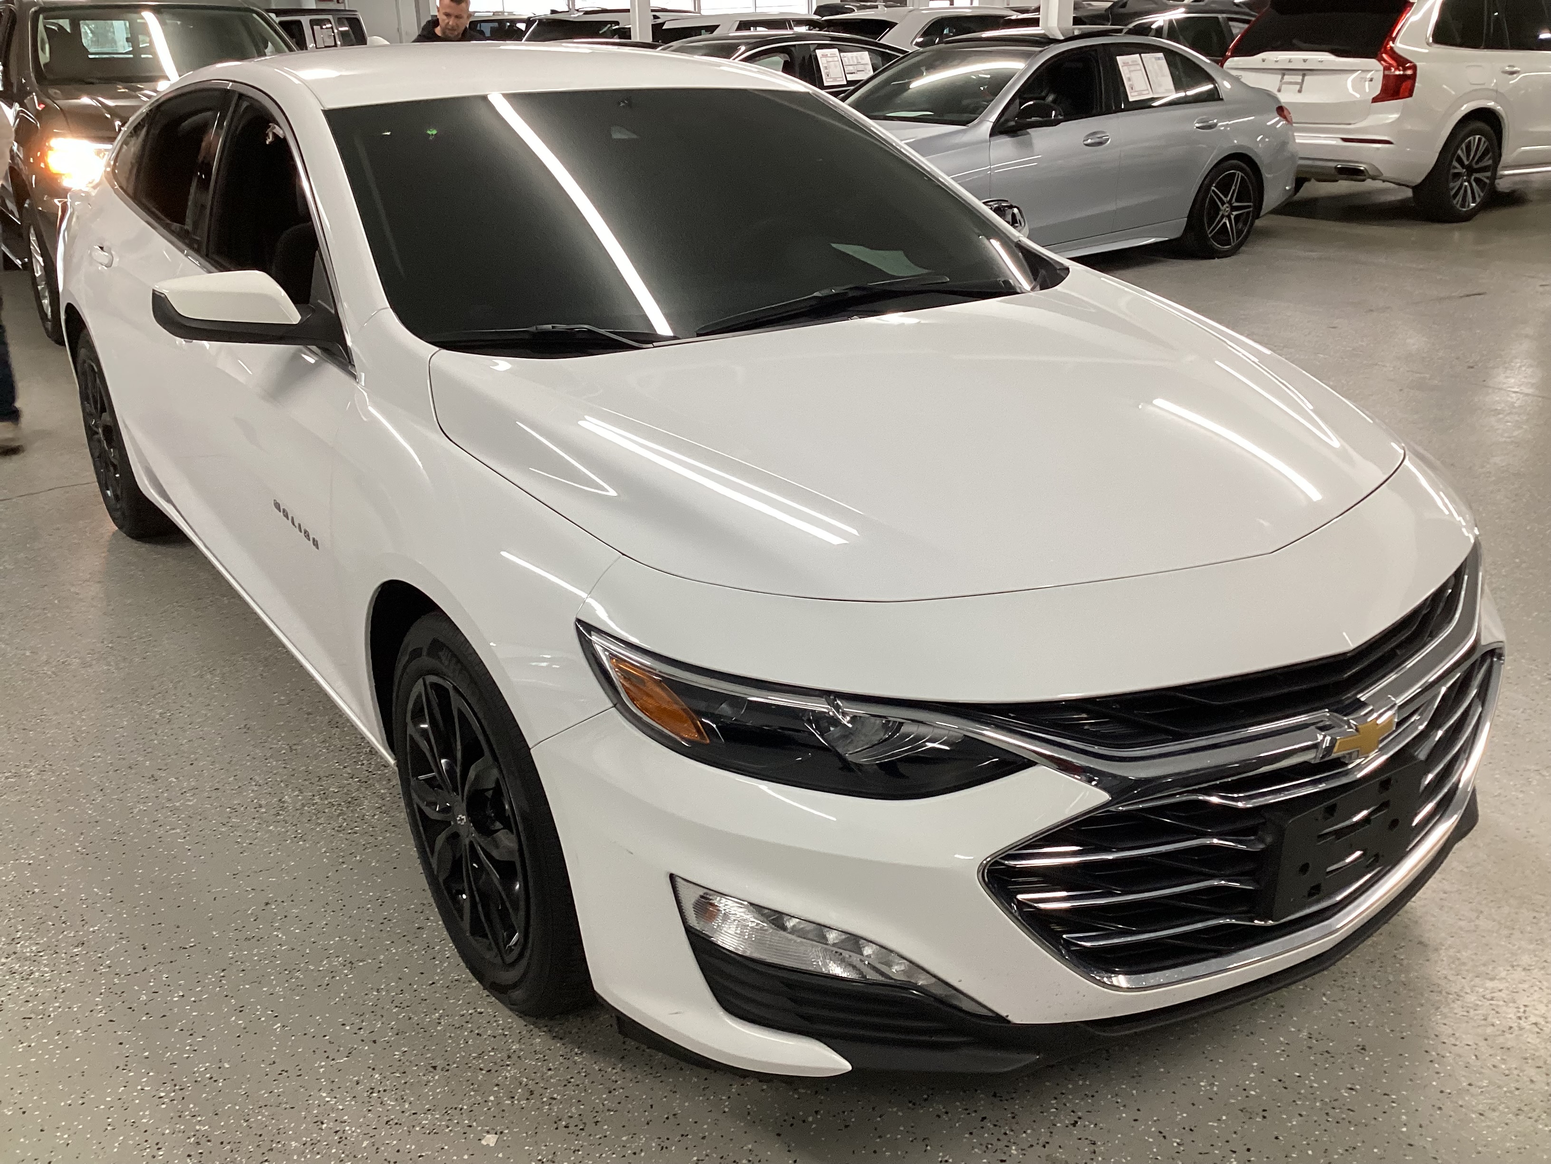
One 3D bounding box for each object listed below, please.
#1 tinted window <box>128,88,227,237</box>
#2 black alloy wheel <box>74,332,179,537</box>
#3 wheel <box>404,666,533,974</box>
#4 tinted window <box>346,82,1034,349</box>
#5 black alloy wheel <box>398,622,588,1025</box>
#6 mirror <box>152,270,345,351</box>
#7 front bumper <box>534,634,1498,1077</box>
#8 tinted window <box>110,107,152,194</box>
[{"bbox_3d":[-1.362,-0.980,3.180,0.080,0.330,0.930,14,9,-39],"label":"tinted window"},{"bbox_3d":[-2.020,-0.497,4.395,0.230,0.670,0.670,-14,25,-32],"label":"black alloy wheel"},{"bbox_3d":[-0.439,0.359,2.209,0.150,0.475,0.475,-14,25,-32],"label":"wheel"},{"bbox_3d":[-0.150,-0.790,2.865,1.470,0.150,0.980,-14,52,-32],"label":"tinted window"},{"bbox_3d":[-0.410,0.351,2.228,0.230,0.670,0.670,-14,25,-32],"label":"black alloy wheel"},{"bbox_3d":[-0.877,-0.446,2.287,0.250,0.140,0.180,-14,25,-32],"label":"mirror"},{"bbox_3d":[0.605,0.311,2.118,1.840,0.490,0.620,-14,25,-32],"label":"front bumper"},{"bbox_3d":[-1.702,-1.144,3.647,0.060,0.210,0.380,14,9,-39],"label":"tinted window"}]

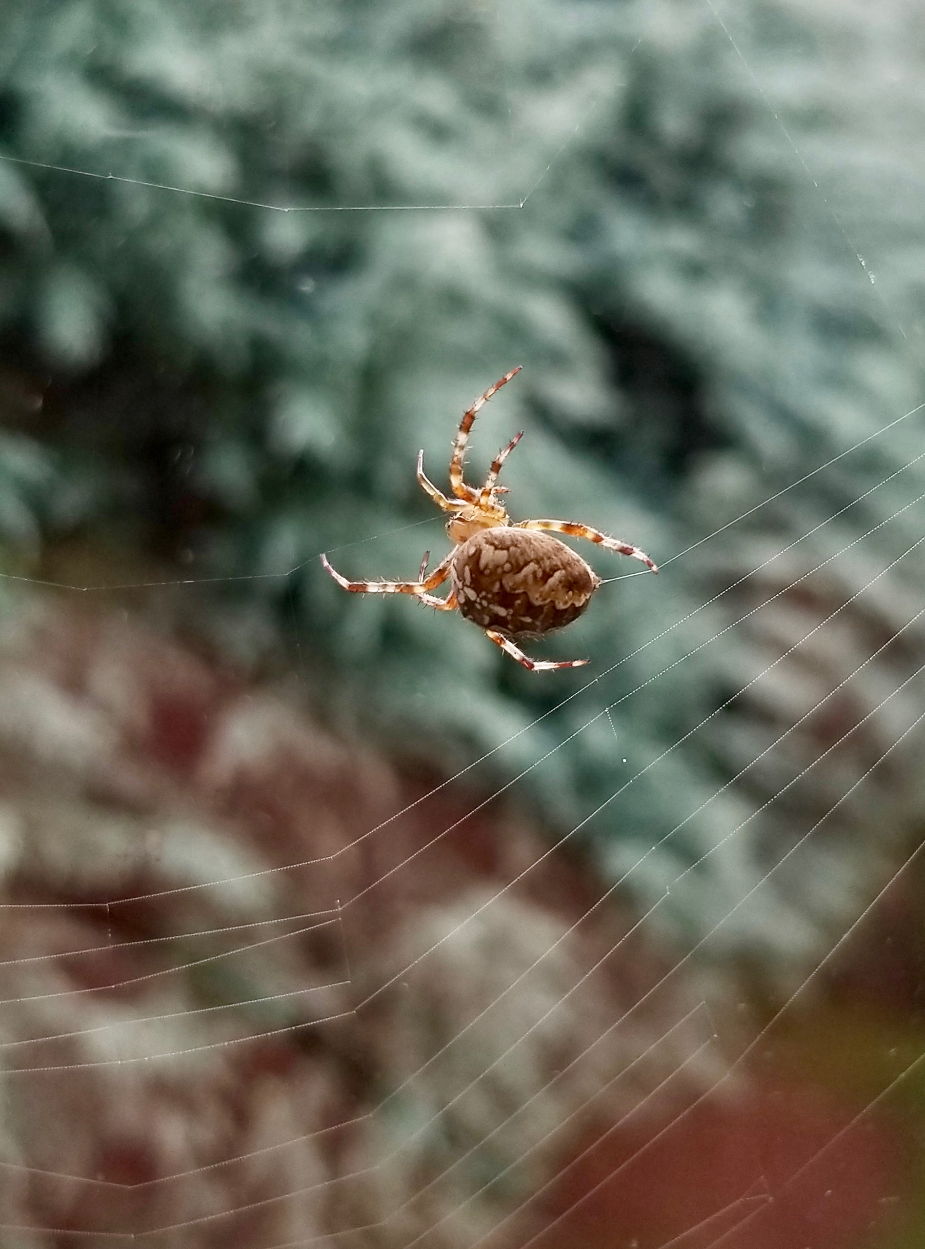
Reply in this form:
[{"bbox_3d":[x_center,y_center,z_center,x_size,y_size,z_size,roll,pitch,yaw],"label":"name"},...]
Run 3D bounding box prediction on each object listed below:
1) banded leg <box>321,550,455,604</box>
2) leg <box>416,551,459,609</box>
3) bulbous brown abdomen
[{"bbox_3d":[-0.007,-0.005,0.087,0.013,0.004,0.004,0,10,0],"label":"banded leg"},{"bbox_3d":[-0.002,-0.004,0.089,0.004,0.006,0.005,0,10,0],"label":"leg"},{"bbox_3d":[0.006,-0.004,0.085,0.013,0.010,0.010,7,27,-3],"label":"bulbous brown abdomen"}]

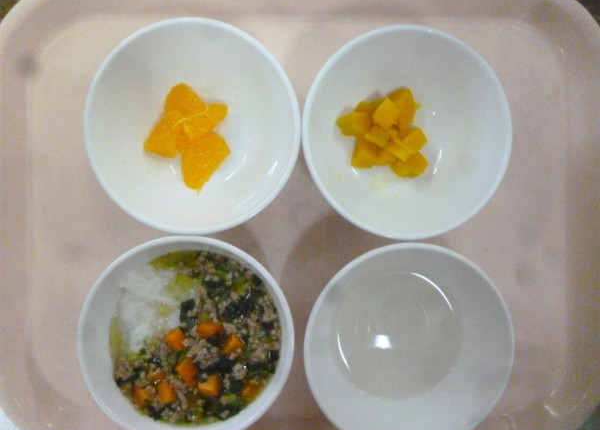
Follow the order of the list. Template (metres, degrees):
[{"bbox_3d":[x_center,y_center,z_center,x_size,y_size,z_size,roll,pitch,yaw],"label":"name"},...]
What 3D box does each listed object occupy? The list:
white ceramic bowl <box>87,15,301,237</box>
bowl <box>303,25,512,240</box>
[{"bbox_3d":[-0.060,-0.049,0.298,0.120,0.055,0.120,0,91,-2],"label":"white ceramic bowl"},{"bbox_3d":[0.060,-0.047,0.302,0.120,0.055,0.120,0,91,-2],"label":"bowl"}]

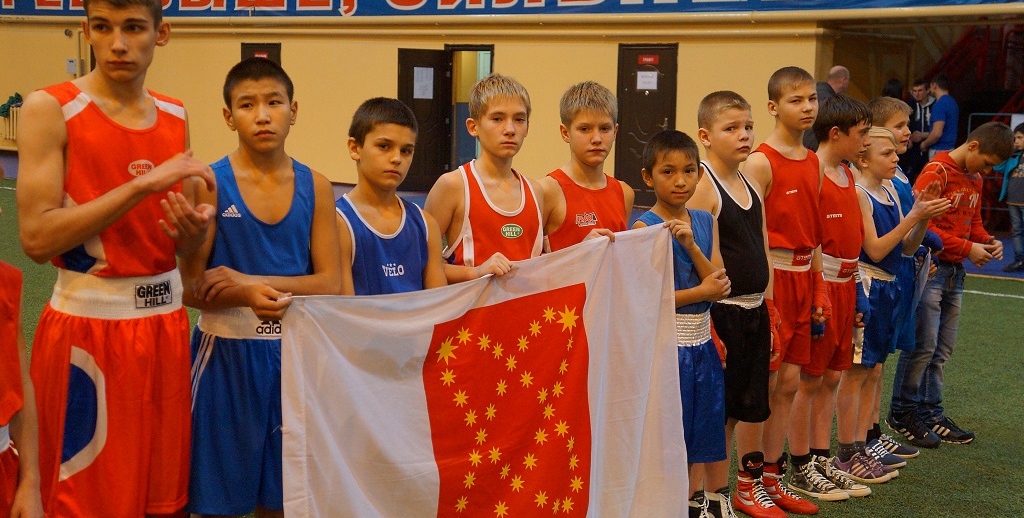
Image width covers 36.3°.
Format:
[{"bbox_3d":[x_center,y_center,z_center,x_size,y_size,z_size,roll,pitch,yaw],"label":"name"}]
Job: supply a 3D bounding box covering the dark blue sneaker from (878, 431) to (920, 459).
[{"bbox_3d":[1.531,0.732,6.301,0.092,0.105,0.250,-4,8,-44],"label":"dark blue sneaker"}]

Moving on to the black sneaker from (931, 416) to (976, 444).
[{"bbox_3d":[1.843,0.711,6.707,0.270,0.110,0.100,7,9,43],"label":"black sneaker"}]

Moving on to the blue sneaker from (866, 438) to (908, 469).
[{"bbox_3d":[1.448,0.746,6.139,0.092,0.105,0.250,-3,8,-37],"label":"blue sneaker"}]

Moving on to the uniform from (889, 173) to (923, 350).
[{"bbox_3d":[1.506,0.006,6.150,0.240,0.720,0.310,6,8,37],"label":"uniform"}]

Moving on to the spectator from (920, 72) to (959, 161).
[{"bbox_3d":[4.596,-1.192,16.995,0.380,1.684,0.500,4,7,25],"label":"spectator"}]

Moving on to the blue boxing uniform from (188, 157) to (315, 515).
[{"bbox_3d":[-0.588,0.174,3.540,0.330,0.820,0.230,-1,7,-26],"label":"blue boxing uniform"}]

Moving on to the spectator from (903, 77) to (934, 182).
[{"bbox_3d":[4.551,-1.178,17.590,0.500,1.720,0.340,2,6,5],"label":"spectator"}]

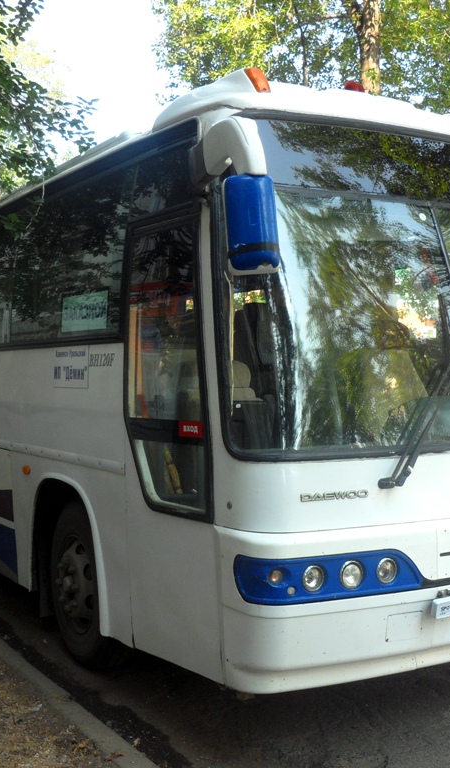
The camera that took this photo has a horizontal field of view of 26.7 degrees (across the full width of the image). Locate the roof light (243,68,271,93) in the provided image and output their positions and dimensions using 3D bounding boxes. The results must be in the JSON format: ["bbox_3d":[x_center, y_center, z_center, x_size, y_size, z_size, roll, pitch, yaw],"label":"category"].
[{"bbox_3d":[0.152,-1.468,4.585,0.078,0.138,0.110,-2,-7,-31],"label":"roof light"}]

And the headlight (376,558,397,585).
[{"bbox_3d":[0.693,0.808,4.106,0.115,0.115,0.060,-2,1,-31],"label":"headlight"}]

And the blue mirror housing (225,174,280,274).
[{"bbox_3d":[0.106,-0.613,3.640,0.200,0.375,0.140,-5,-8,-9],"label":"blue mirror housing"}]

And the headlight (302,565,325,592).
[{"bbox_3d":[0.364,0.816,3.981,0.115,0.115,0.060,-2,1,-31],"label":"headlight"}]

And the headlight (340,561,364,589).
[{"bbox_3d":[0.532,0.811,4.039,0.120,0.120,0.060,-2,1,-31],"label":"headlight"}]

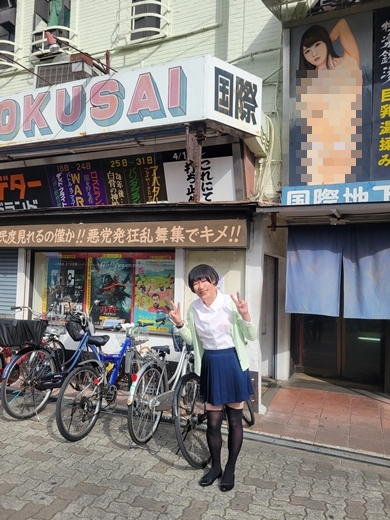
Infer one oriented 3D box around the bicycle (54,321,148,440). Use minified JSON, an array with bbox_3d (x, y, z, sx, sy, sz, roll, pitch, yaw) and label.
[{"bbox_3d":[-0.750,1.120,3.870,0.600,0.990,1.710,0,-3,26],"label":"bicycle"}]

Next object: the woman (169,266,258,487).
[{"bbox_3d":[0.125,0.795,2.740,0.600,1.540,0.400,1,-3,12],"label":"woman"}]

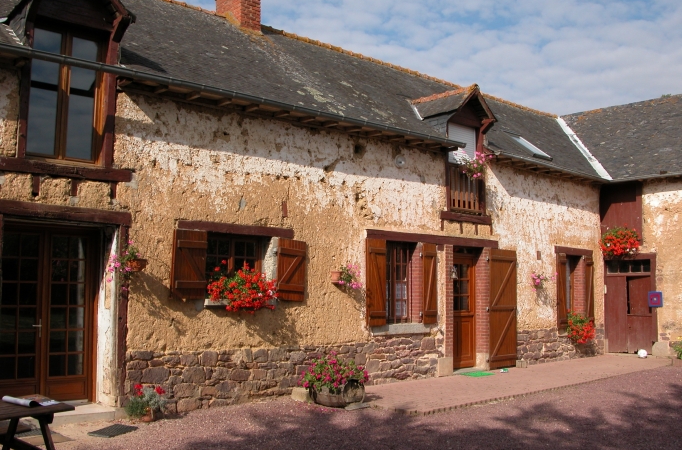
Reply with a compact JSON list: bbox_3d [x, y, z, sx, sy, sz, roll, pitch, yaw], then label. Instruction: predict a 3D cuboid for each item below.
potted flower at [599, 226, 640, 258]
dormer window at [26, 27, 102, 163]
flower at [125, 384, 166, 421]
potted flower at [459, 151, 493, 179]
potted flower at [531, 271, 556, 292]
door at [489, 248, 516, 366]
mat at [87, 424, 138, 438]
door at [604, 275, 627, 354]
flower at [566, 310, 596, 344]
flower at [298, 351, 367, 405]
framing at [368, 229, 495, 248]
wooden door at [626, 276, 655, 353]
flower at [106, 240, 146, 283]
[{"bbox_3d":[6.543,0.385,16.209,0.460,0.710,0.920,5,-6,-42],"label":"potted flower"},{"bbox_3d":[-3.297,-1.554,8.355,0.920,1.600,0.120,5,-8,-41],"label":"dormer window"},{"bbox_3d":[-2.379,2.161,8.404,0.500,0.460,0.420,5,-8,-41],"label":"flower"},{"bbox_3d":[2.572,-1.127,13.079,0.760,0.510,0.460,5,-8,-41],"label":"potted flower"},{"bbox_3d":[4.165,1.162,14.192,0.450,0.410,0.430,5,-8,-41],"label":"potted flower"},{"bbox_3d":[3.190,1.642,13.516,0.880,2.290,0.060,5,-8,-41],"label":"door"},{"bbox_3d":[-2.536,2.289,7.686,0.360,0.020,0.530,-1,-5,17],"label":"mat"},{"bbox_3d":[6.571,2.126,16.425,0.060,1.830,0.550,5,-6,-42],"label":"door"},{"bbox_3d":[5.244,2.212,15.038,0.740,0.730,0.460,5,-8,-41],"label":"flower"},{"bbox_3d":[-0.121,2.121,9.543,0.650,0.710,0.850,5,-6,-42],"label":"flower"},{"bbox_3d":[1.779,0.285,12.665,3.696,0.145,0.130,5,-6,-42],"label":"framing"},{"bbox_3d":[6.943,2.087,16.017,0.060,1.820,0.570,5,-6,-42],"label":"wooden door"},{"bbox_3d":[-2.595,0.441,8.353,0.450,0.530,0.360,5,-8,-41],"label":"flower"}]

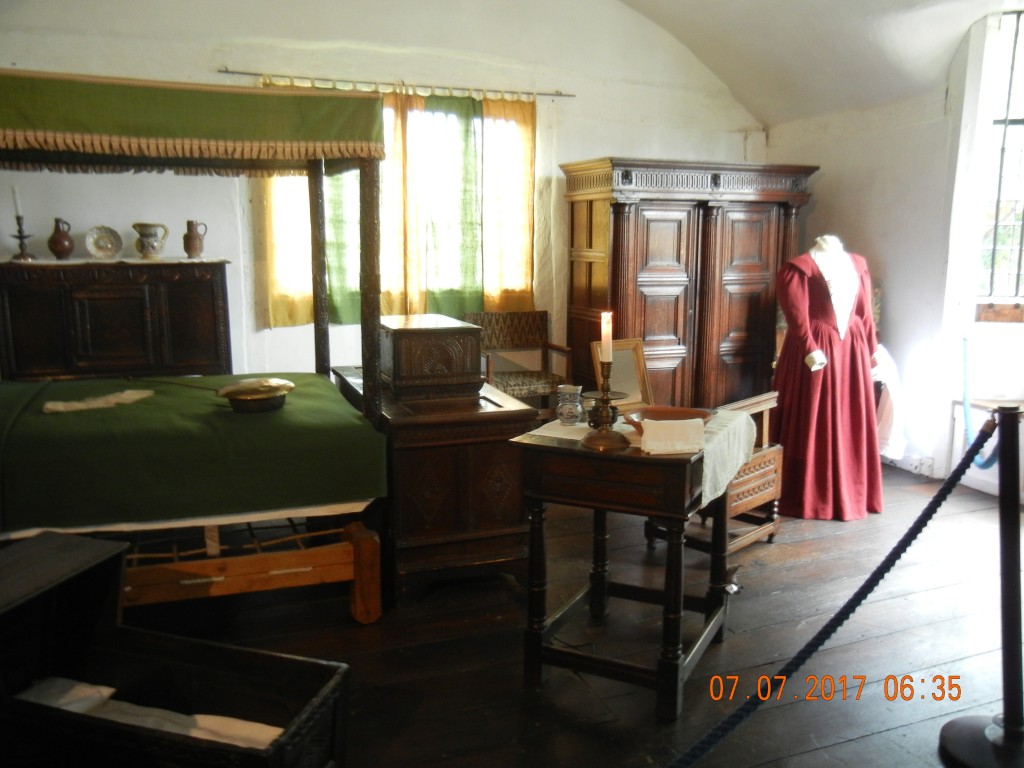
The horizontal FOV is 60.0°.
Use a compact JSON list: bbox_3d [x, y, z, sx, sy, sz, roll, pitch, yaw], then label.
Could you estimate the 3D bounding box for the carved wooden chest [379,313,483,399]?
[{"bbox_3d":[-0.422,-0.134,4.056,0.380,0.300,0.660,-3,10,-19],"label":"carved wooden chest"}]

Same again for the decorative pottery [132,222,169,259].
[{"bbox_3d":[-2.113,-0.835,5.180,0.195,0.205,0.165,-3,10,-20],"label":"decorative pottery"}]

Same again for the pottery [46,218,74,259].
[{"bbox_3d":[-2.556,-0.819,5.030,0.145,0.240,0.140,-3,10,-20],"label":"pottery"}]

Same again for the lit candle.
[{"bbox_3d":[0.280,-0.138,2.615,0.027,0.151,0.027,0,9,0],"label":"lit candle"}]

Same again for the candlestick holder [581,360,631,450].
[{"bbox_3d":[0.295,0.058,2.745,0.150,0.260,0.150,0,10,0],"label":"candlestick holder"}]

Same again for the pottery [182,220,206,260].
[{"bbox_3d":[-1.709,-0.780,4.790,0.136,0.202,0.113,-3,9,-19],"label":"pottery"}]

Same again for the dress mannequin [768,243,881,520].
[{"bbox_3d":[1.671,0.010,4.682,0.560,1.370,0.480,-3,10,-17],"label":"dress mannequin"}]

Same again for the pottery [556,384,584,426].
[{"bbox_3d":[0.196,0.067,2.970,0.090,0.128,0.090,0,9,0],"label":"pottery"}]

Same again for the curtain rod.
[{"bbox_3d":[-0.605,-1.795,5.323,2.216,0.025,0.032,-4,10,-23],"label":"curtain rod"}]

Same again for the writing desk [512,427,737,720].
[{"bbox_3d":[0.406,0.539,2.965,0.562,0.805,0.712,4,10,26],"label":"writing desk"}]

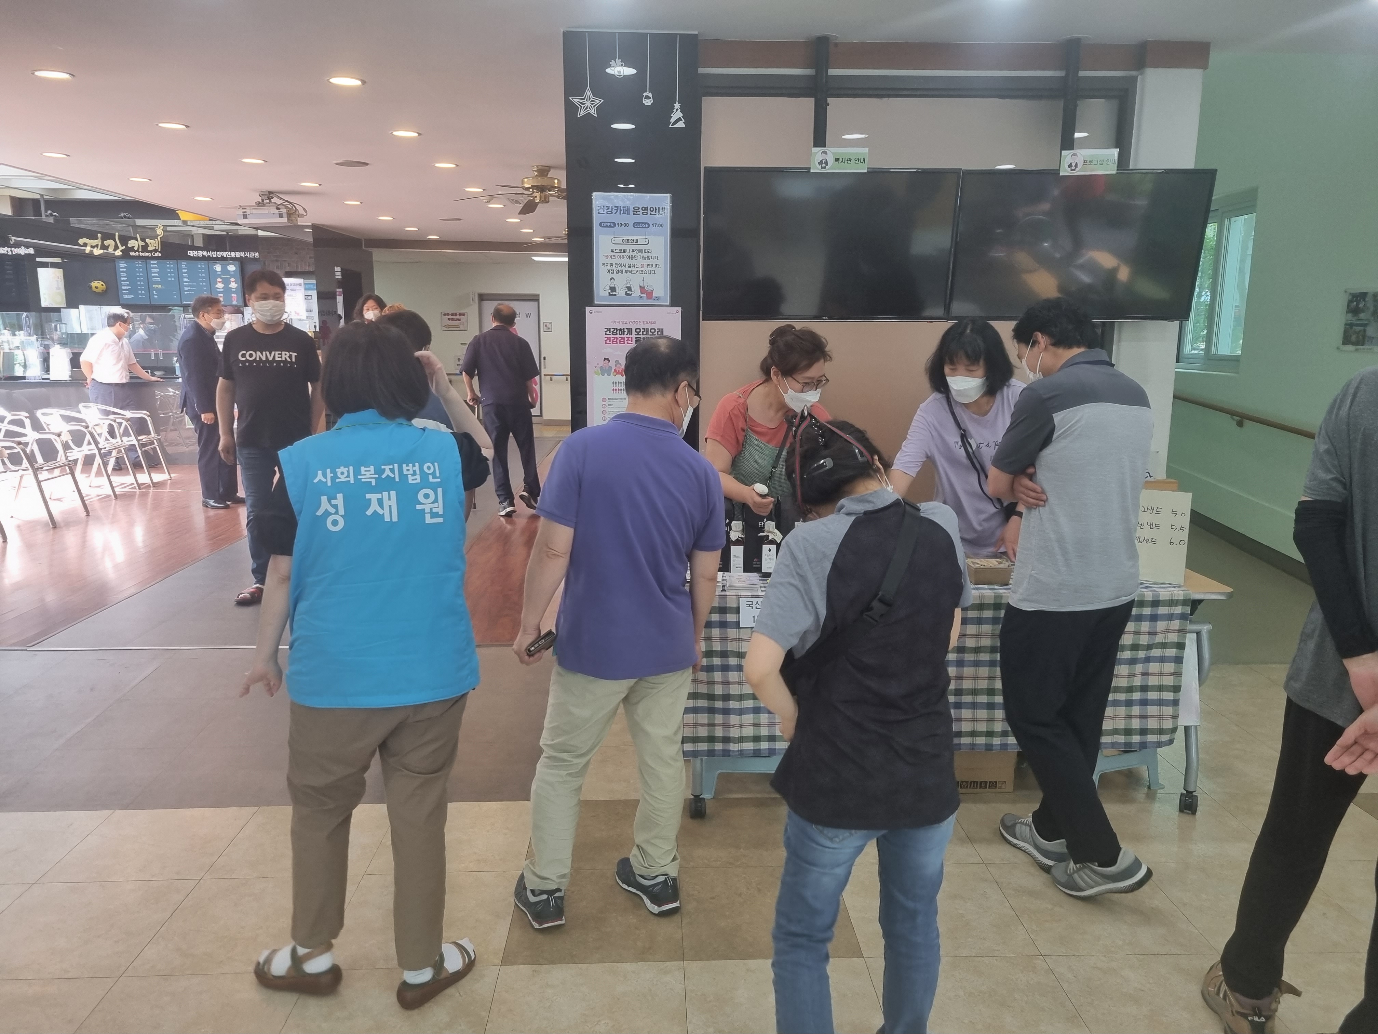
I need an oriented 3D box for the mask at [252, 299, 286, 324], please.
[{"bbox_3d":[-2.092,-1.018,5.150,0.160,0.120,0.090,-6,12,-32],"label":"mask"}]

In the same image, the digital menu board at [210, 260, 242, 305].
[{"bbox_3d":[-5.770,-2.914,12.900,0.400,0.560,0.040,-1,10,-5],"label":"digital menu board"}]

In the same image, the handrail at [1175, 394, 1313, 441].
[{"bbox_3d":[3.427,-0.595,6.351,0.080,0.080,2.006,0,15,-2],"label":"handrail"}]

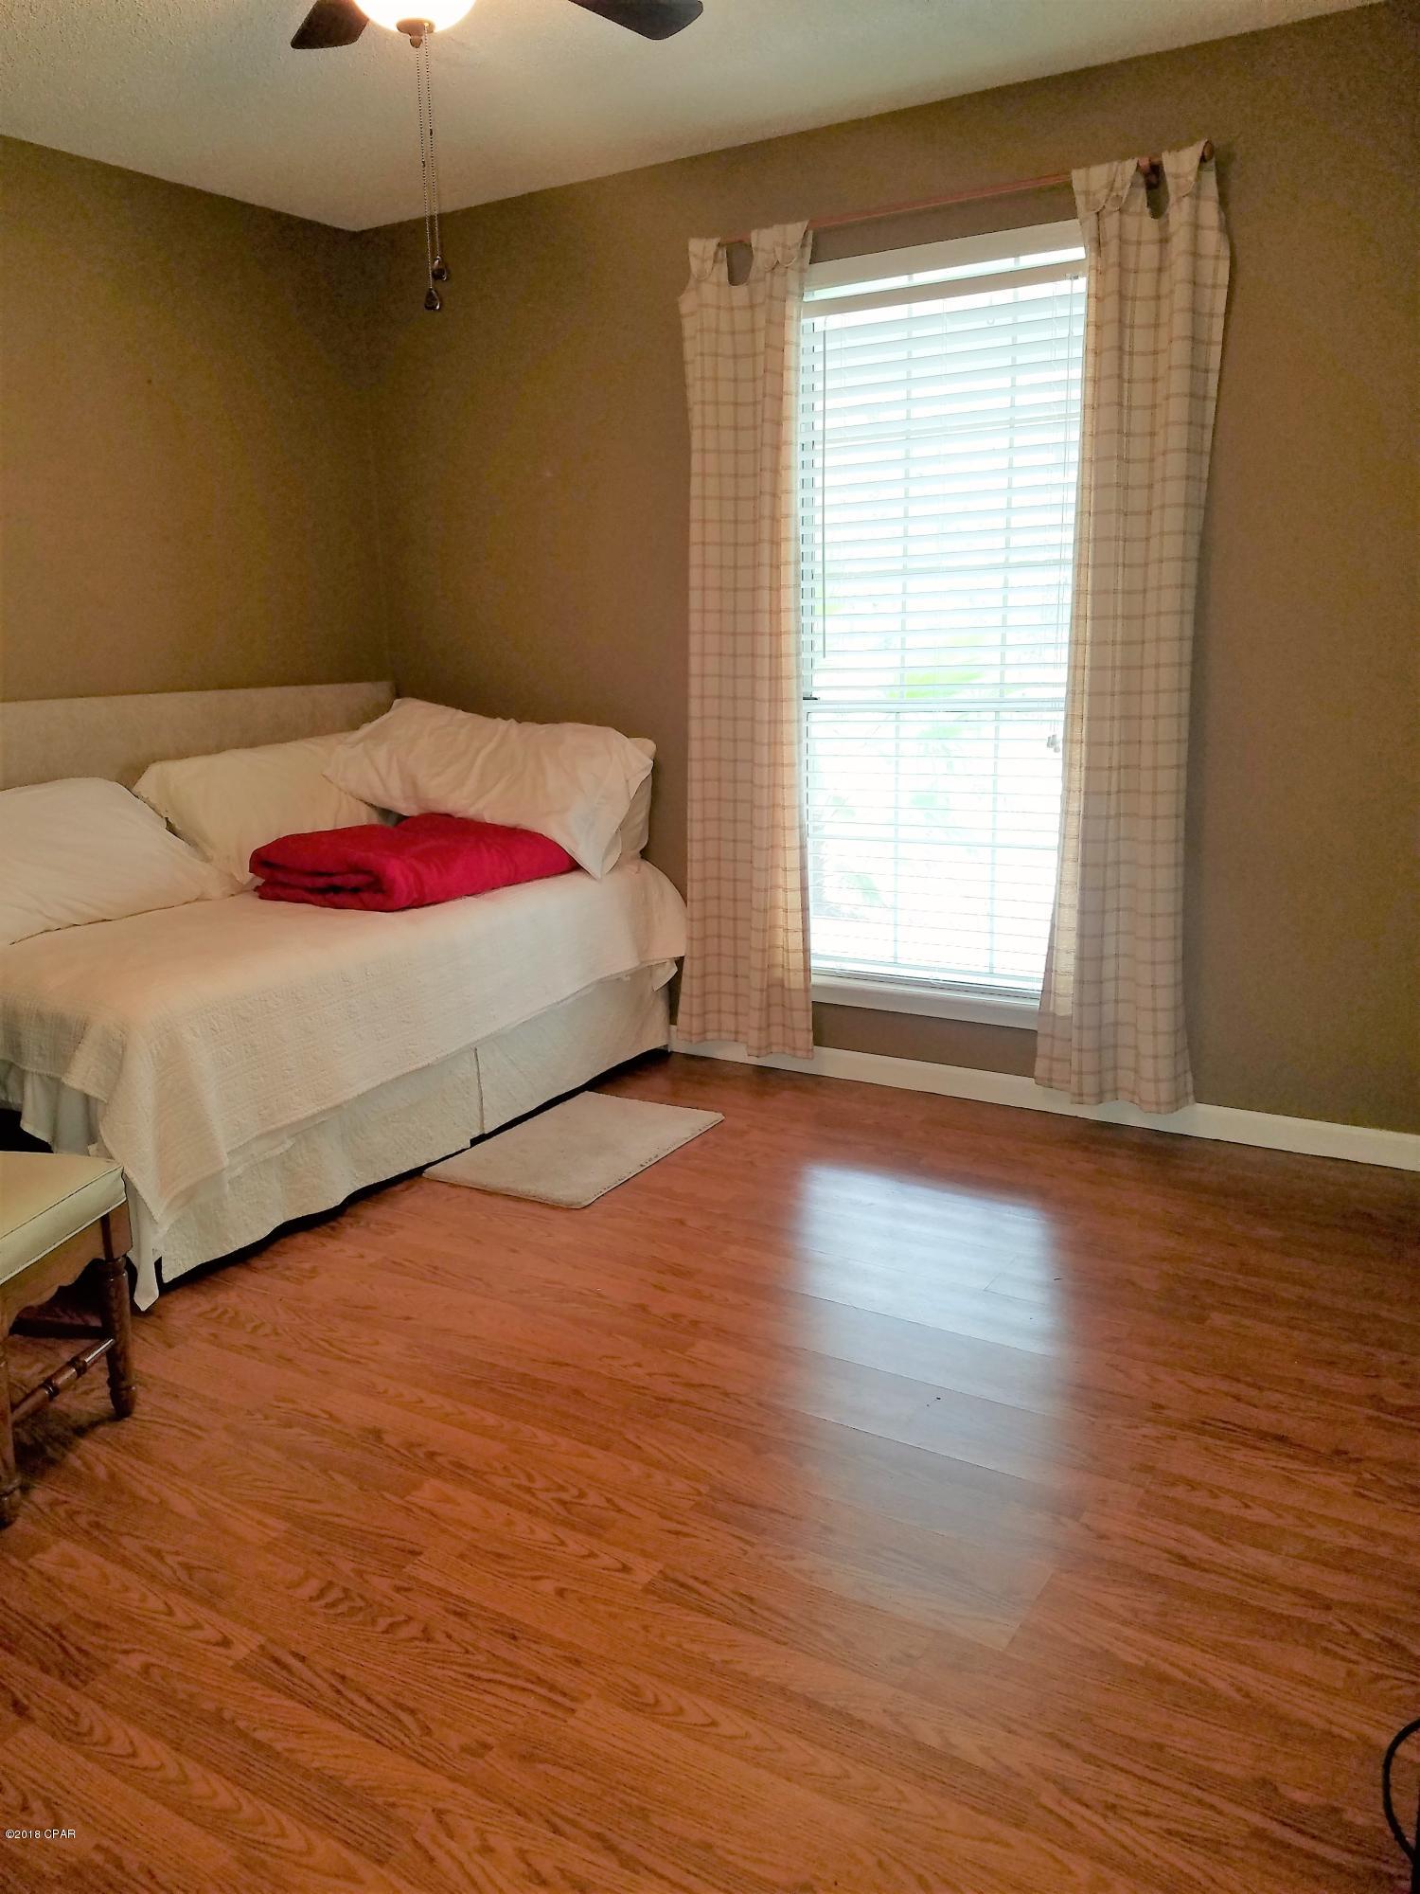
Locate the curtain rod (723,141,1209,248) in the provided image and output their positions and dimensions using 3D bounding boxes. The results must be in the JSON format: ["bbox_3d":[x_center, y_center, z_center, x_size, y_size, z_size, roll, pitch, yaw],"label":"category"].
[{"bbox_3d":[0.529,-1.736,3.339,1.280,0.050,0.070,7,15,31],"label":"curtain rod"}]

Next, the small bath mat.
[{"bbox_3d":[-0.307,0.483,3.504,0.450,0.014,0.665,6,14,28],"label":"small bath mat"}]

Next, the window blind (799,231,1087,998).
[{"bbox_3d":[0.598,-0.762,3.618,0.830,1.780,0.060,7,15,31],"label":"window blind"}]

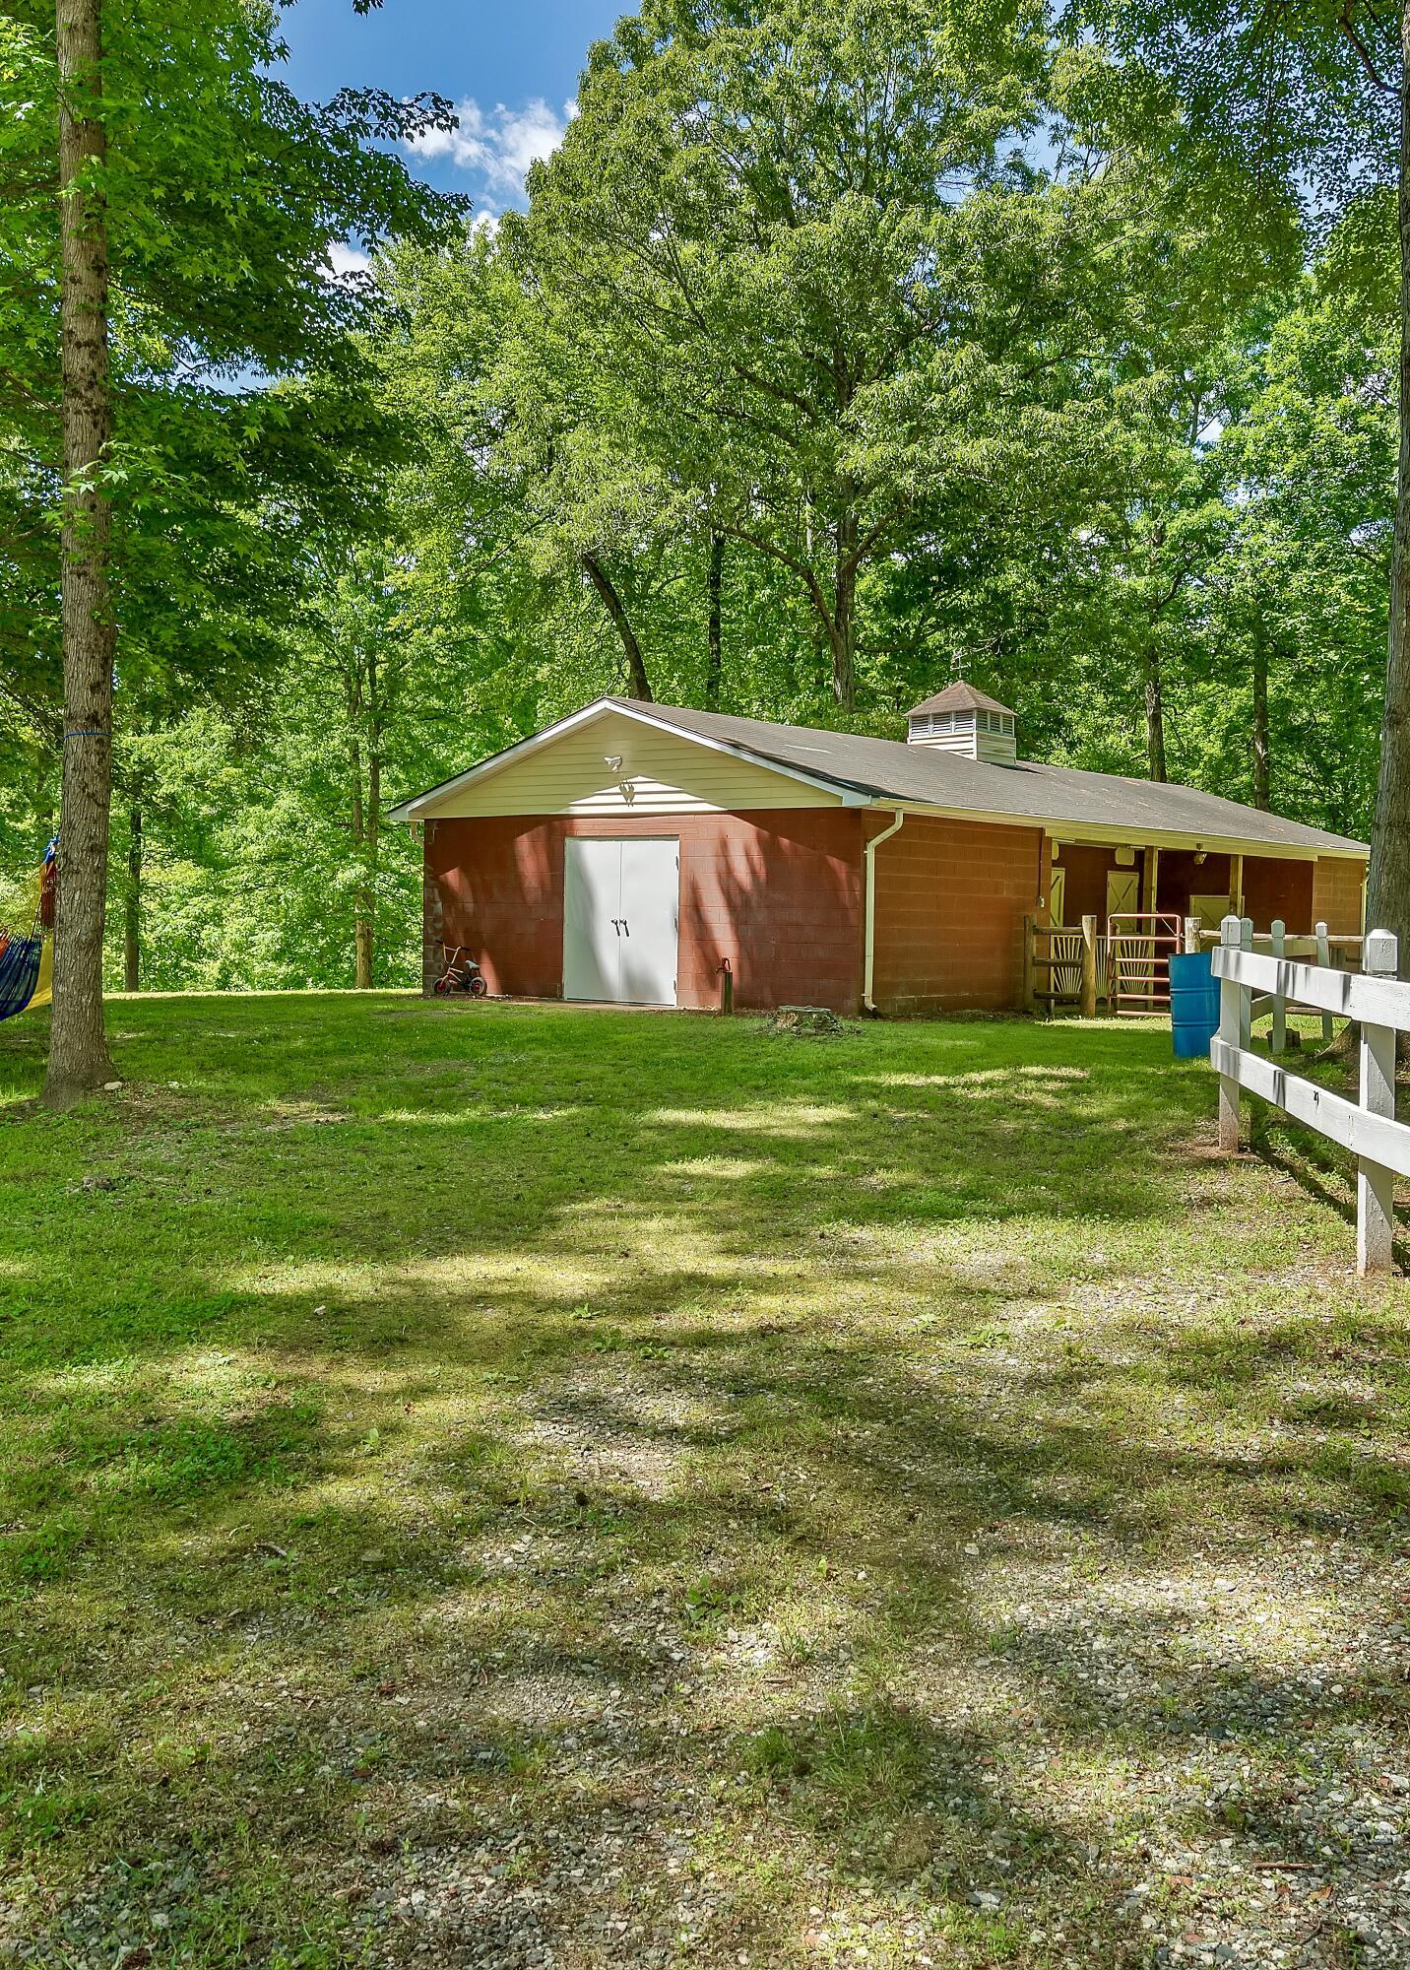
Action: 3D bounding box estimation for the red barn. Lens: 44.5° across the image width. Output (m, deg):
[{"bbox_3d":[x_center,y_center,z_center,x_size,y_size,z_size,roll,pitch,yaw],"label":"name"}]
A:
[{"bbox_3d":[4.110,-2.332,27.964,8.090,4.820,16.900,3,3,40],"label":"red barn"}]

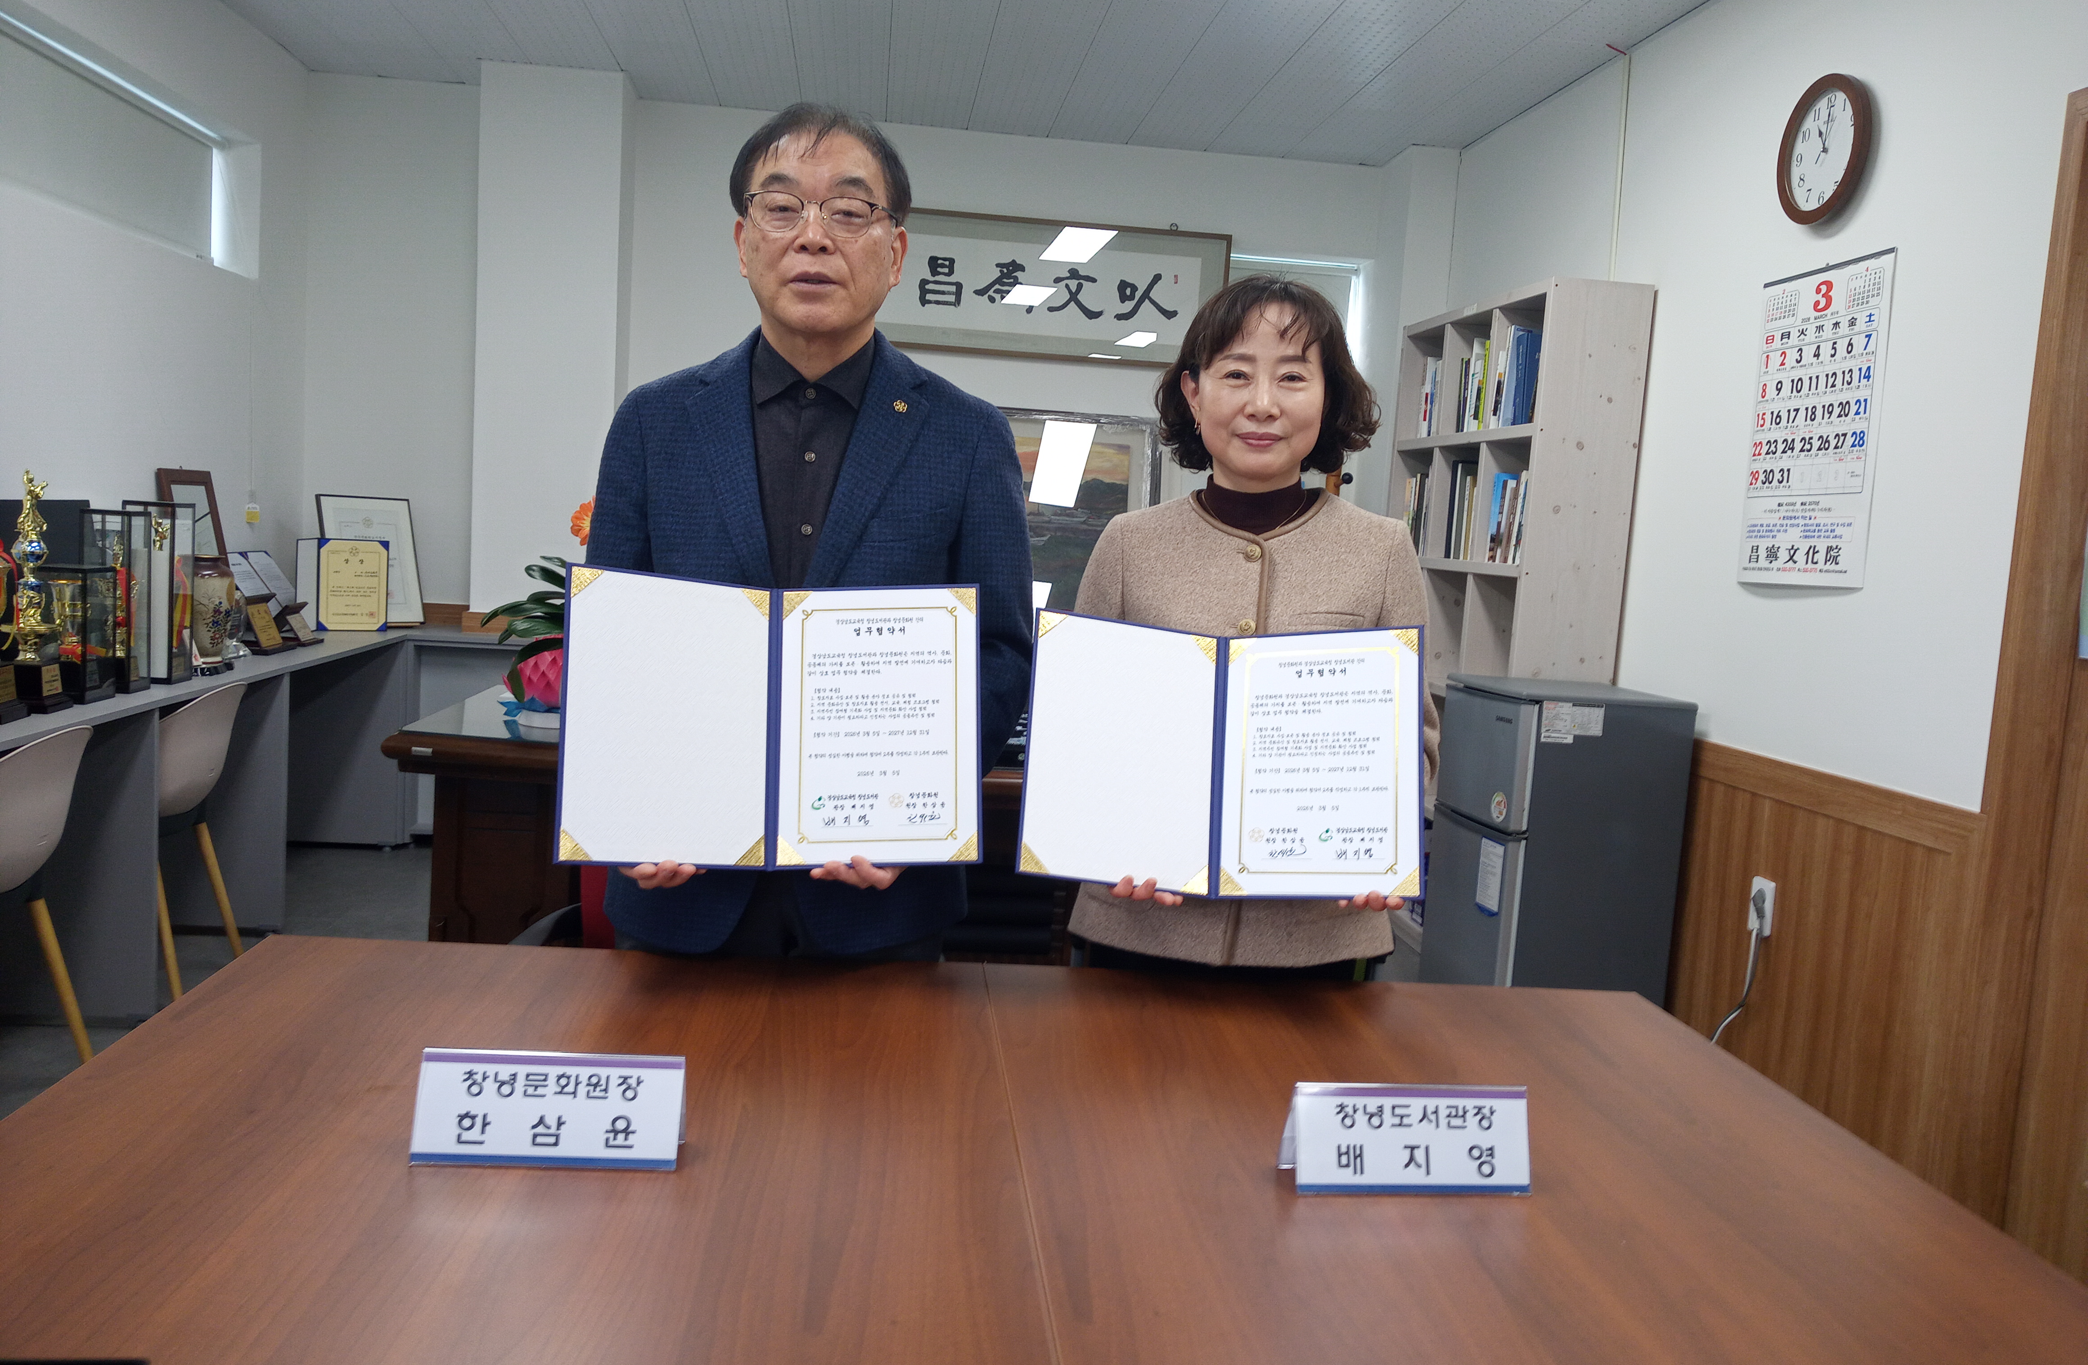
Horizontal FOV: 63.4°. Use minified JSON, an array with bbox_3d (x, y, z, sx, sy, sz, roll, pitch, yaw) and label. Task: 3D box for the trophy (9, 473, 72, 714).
[{"bbox_3d":[-2.055,-0.185,3.417,0.130,0.477,0.130,3,6,-3],"label":"trophy"}]

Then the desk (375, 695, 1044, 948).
[{"bbox_3d":[-0.429,0.488,3.814,1.800,0.760,0.970,3,5,-1],"label":"desk"}]

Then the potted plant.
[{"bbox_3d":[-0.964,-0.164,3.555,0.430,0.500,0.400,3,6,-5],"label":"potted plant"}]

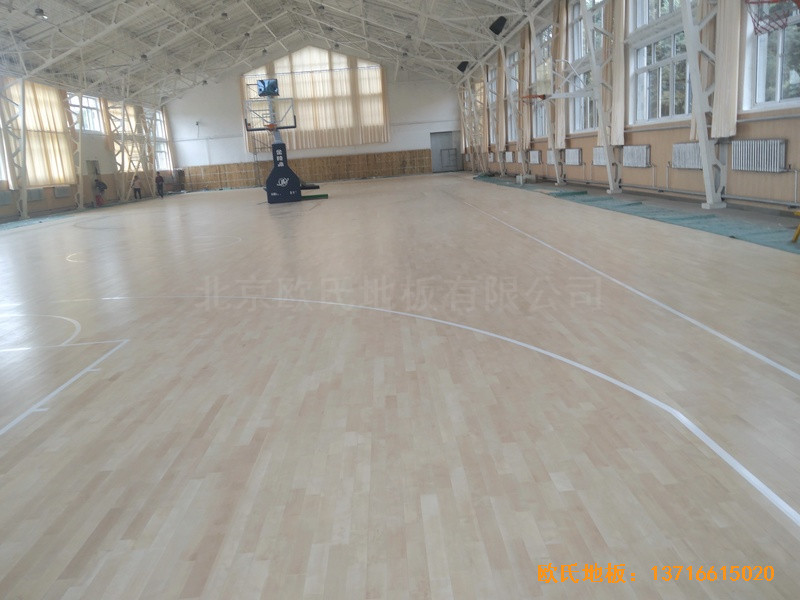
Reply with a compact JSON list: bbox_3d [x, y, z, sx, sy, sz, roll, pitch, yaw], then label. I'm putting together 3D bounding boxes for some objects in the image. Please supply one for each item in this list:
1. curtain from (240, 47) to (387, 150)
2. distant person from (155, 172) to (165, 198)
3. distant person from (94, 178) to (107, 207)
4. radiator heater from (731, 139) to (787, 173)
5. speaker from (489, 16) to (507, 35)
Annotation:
[{"bbox_3d":[-6.917,-16.289,48.418,11.400,7.800,0.250,-5,13,-1],"label":"curtain"},{"bbox_3d":[-15.769,-7.517,39.450,0.520,1.720,0.360,-8,14,-15],"label":"distant person"},{"bbox_3d":[-17.326,-6.219,34.762,0.600,1.520,0.520,-13,16,-31],"label":"distant person"},{"bbox_3d":[7.014,-2.834,11.792,0.150,0.590,1.520,-5,13,-1],"label":"radiator heater"},{"bbox_3d":[4.370,-12.216,26.779,0.520,0.600,0.500,-39,12,7],"label":"speaker"}]

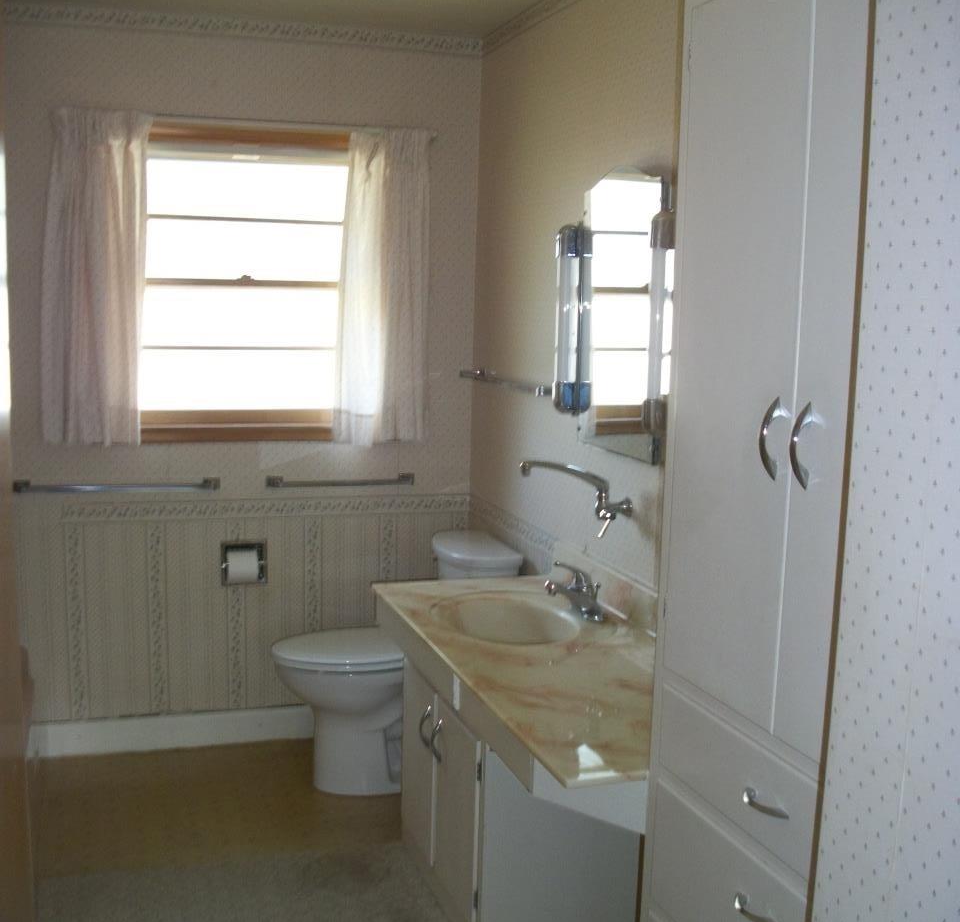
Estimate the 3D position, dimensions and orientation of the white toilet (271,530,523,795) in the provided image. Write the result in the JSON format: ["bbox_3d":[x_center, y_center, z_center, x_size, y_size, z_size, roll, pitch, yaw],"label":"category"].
[{"bbox_3d":[-0.297,0.645,3.861,0.730,0.750,0.430,-1,8,-18],"label":"white toilet"}]

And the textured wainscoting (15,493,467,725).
[{"bbox_3d":[-0.780,0.494,4.013,1.566,0.741,0.030,-1,8,-18],"label":"textured wainscoting"}]

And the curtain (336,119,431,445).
[{"bbox_3d":[-0.322,-0.580,3.957,0.315,1.060,0.080,-1,8,-18],"label":"curtain"}]

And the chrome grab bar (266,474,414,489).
[{"bbox_3d":[-0.472,0.068,4.027,0.503,0.042,0.070,-1,8,-18],"label":"chrome grab bar"}]

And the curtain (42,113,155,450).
[{"bbox_3d":[-1.192,-0.559,3.671,0.350,1.057,0.080,-1,8,-18],"label":"curtain"}]

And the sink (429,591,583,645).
[{"bbox_3d":[0.062,0.457,2.964,0.360,0.144,0.470,-1,8,-18],"label":"sink"}]

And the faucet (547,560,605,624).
[{"bbox_3d":[0.242,0.320,2.977,0.155,0.134,0.140,-1,8,-18],"label":"faucet"}]

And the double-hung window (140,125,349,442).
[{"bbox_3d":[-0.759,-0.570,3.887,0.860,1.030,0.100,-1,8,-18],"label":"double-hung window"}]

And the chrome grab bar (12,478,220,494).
[{"bbox_3d":[-1.161,0.080,3.800,0.655,0.042,0.070,-1,8,-18],"label":"chrome grab bar"}]

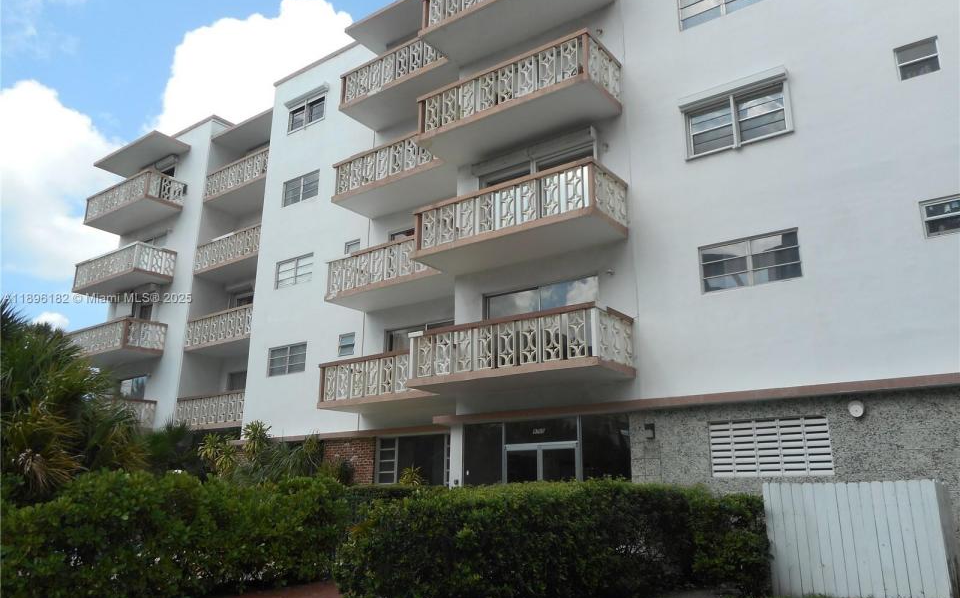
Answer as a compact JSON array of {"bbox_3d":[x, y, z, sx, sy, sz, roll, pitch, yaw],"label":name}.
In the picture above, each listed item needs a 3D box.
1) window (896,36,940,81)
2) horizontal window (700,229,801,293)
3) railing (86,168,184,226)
[{"bbox_3d":[7.645,-4.161,12.092,0.632,0.645,0.110,-11,-20,34],"label":"window"},{"bbox_3d":[5.169,-0.700,13.300,1.868,0.973,0.130,-11,-20,34],"label":"horizontal window"},{"bbox_3d":[-14.477,-3.889,29.058,4.890,1.151,1.575,-11,-20,34],"label":"railing"}]

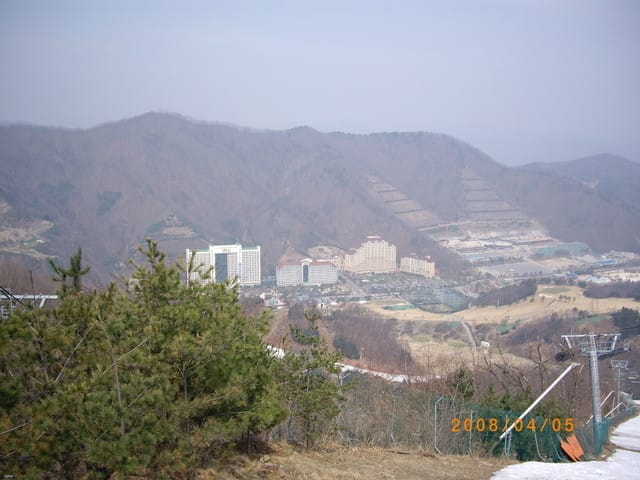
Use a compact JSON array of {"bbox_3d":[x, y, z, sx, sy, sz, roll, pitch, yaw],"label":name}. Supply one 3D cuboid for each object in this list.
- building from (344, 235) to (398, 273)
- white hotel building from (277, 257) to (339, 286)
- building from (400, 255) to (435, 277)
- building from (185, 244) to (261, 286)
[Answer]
[{"bbox_3d":[90.794,27.140,1255.000,86.067,60.092,30.000,-1,7,-13],"label":"building"},{"bbox_3d":[-20.979,54.583,1175.000,100.166,39.928,20.000,-2,7,-17],"label":"white hotel building"},{"bbox_3d":[173.030,45.657,1245.000,63.168,32.945,15.000,6,9,44],"label":"building"},{"bbox_3d":[-159.176,43.748,1165.000,119.063,65.612,22.000,-2,7,-17],"label":"building"}]

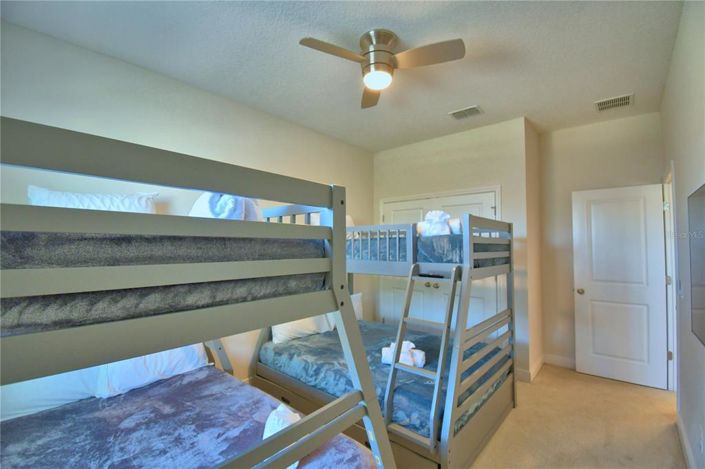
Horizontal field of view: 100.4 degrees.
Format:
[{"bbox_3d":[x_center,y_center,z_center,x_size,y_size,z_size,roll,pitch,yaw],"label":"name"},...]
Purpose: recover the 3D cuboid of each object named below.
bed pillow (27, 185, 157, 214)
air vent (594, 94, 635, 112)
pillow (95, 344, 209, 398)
[{"bbox_3d":[-1.665,-0.109,1.939,0.660,0.440,0.170,2,-45,-46],"label":"bed pillow"},{"bbox_3d":[2.567,-1.282,2.886,0.290,0.020,0.270,-2,-3,44],"label":"air vent"},{"bbox_3d":[-1.454,0.831,2.155,0.670,0.460,0.180,2,-38,-46],"label":"pillow"}]

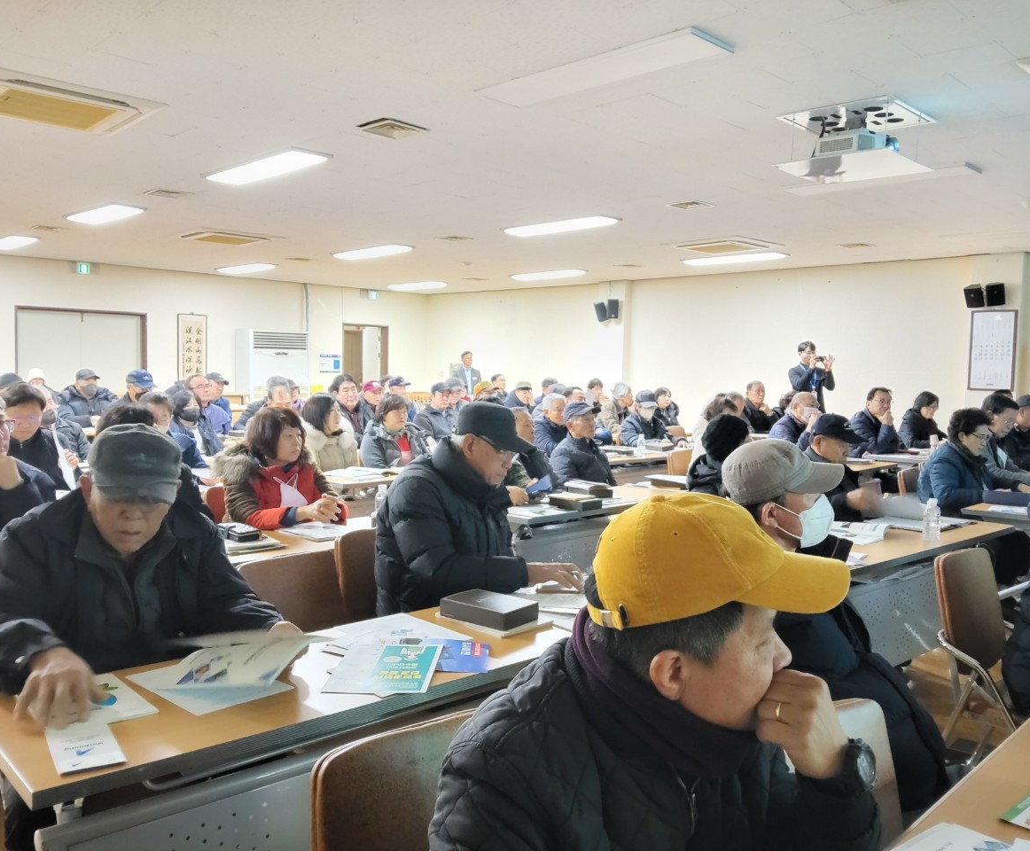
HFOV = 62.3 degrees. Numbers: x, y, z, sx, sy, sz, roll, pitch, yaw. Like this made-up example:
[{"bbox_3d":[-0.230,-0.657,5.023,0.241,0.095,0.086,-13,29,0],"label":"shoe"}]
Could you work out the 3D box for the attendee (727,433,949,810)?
[{"bbox_3d":[0.734,0.657,1.774,0.550,1.227,0.780,-2,5,-44],"label":"attendee"}]

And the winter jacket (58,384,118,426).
[{"bbox_3d":[-3.885,-0.030,7.755,0.570,0.680,0.470,-2,5,-44],"label":"winter jacket"}]

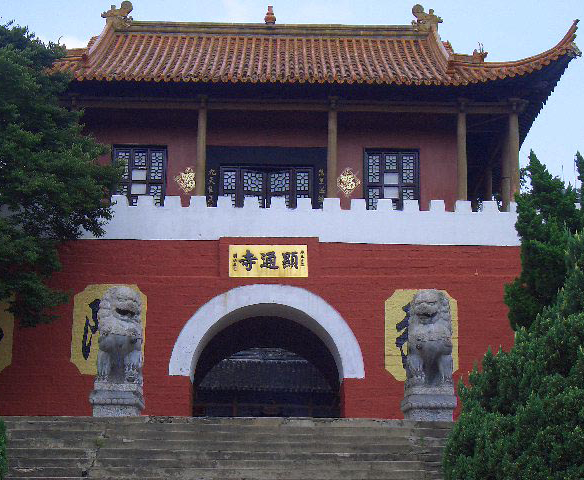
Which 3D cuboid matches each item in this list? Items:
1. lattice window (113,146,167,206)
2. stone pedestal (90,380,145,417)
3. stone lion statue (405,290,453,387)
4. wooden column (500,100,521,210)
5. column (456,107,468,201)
[{"bbox_3d":[-3.271,-1.290,27.081,1.204,1.501,0.120,1,-14,-1],"label":"lattice window"},{"bbox_3d":[-3.123,2.931,22.806,0.824,0.618,1.250,1,-14,-1],"label":"stone pedestal"},{"bbox_3d":[2.468,1.839,23.197,0.766,1.785,1.150,1,-14,-1],"label":"stone lion statue"},{"bbox_3d":[4.604,-1.344,26.247,0.220,3.136,0.220,1,-14,-1],"label":"wooden column"},{"bbox_3d":[3.519,-1.350,26.223,0.200,3.117,0.200,1,-14,-1],"label":"column"}]

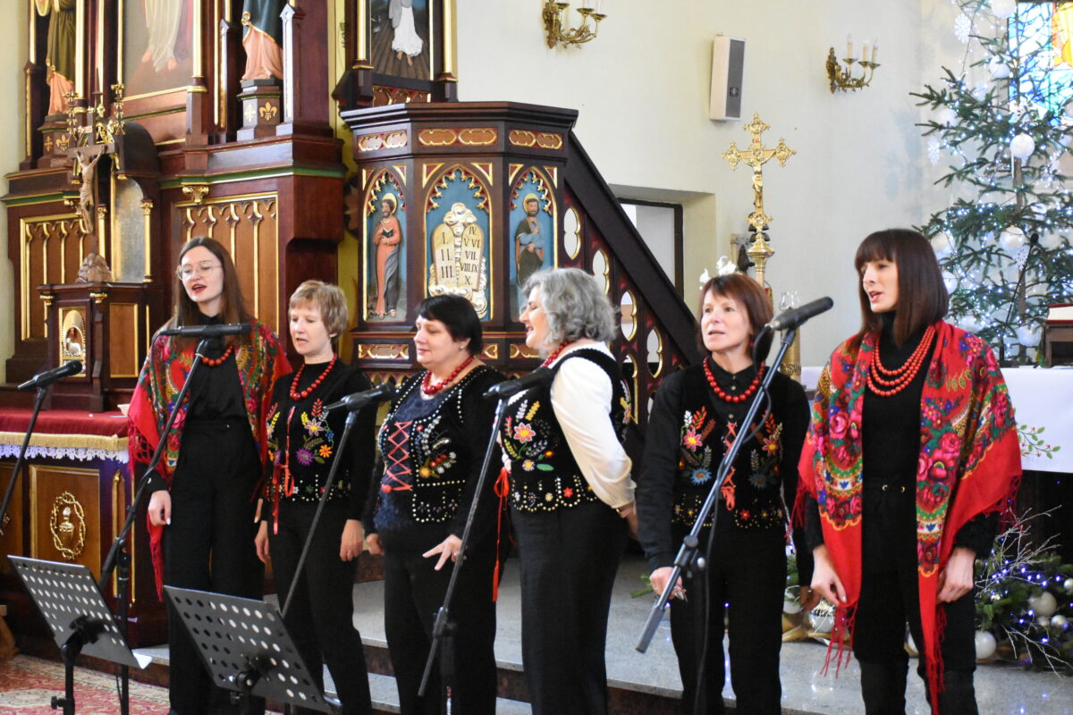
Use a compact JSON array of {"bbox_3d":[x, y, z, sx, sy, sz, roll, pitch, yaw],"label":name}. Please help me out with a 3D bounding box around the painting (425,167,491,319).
[{"bbox_3d":[-0.347,-0.510,7.470,0.290,0.680,0.060,0,0,4],"label":"painting"}]

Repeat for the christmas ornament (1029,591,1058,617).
[{"bbox_3d":[1.850,0.900,6.200,0.098,0.100,0.098,0,0,0],"label":"christmas ornament"}]

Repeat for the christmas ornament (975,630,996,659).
[{"bbox_3d":[1.574,1.015,6.000,0.100,0.104,0.100,0,0,0],"label":"christmas ornament"}]

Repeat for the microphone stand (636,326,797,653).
[{"bbox_3d":[0.380,0.640,4.000,0.600,1.430,0.600,0,0,-18],"label":"microphone stand"}]

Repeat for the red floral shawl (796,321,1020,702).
[{"bbox_3d":[0.980,0.425,4.480,0.560,1.020,0.360,0,0,22],"label":"red floral shawl"}]

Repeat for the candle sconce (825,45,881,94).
[{"bbox_3d":[1.965,-1.810,10.480,0.320,0.340,0.330,-1,1,-44],"label":"candle sconce"}]

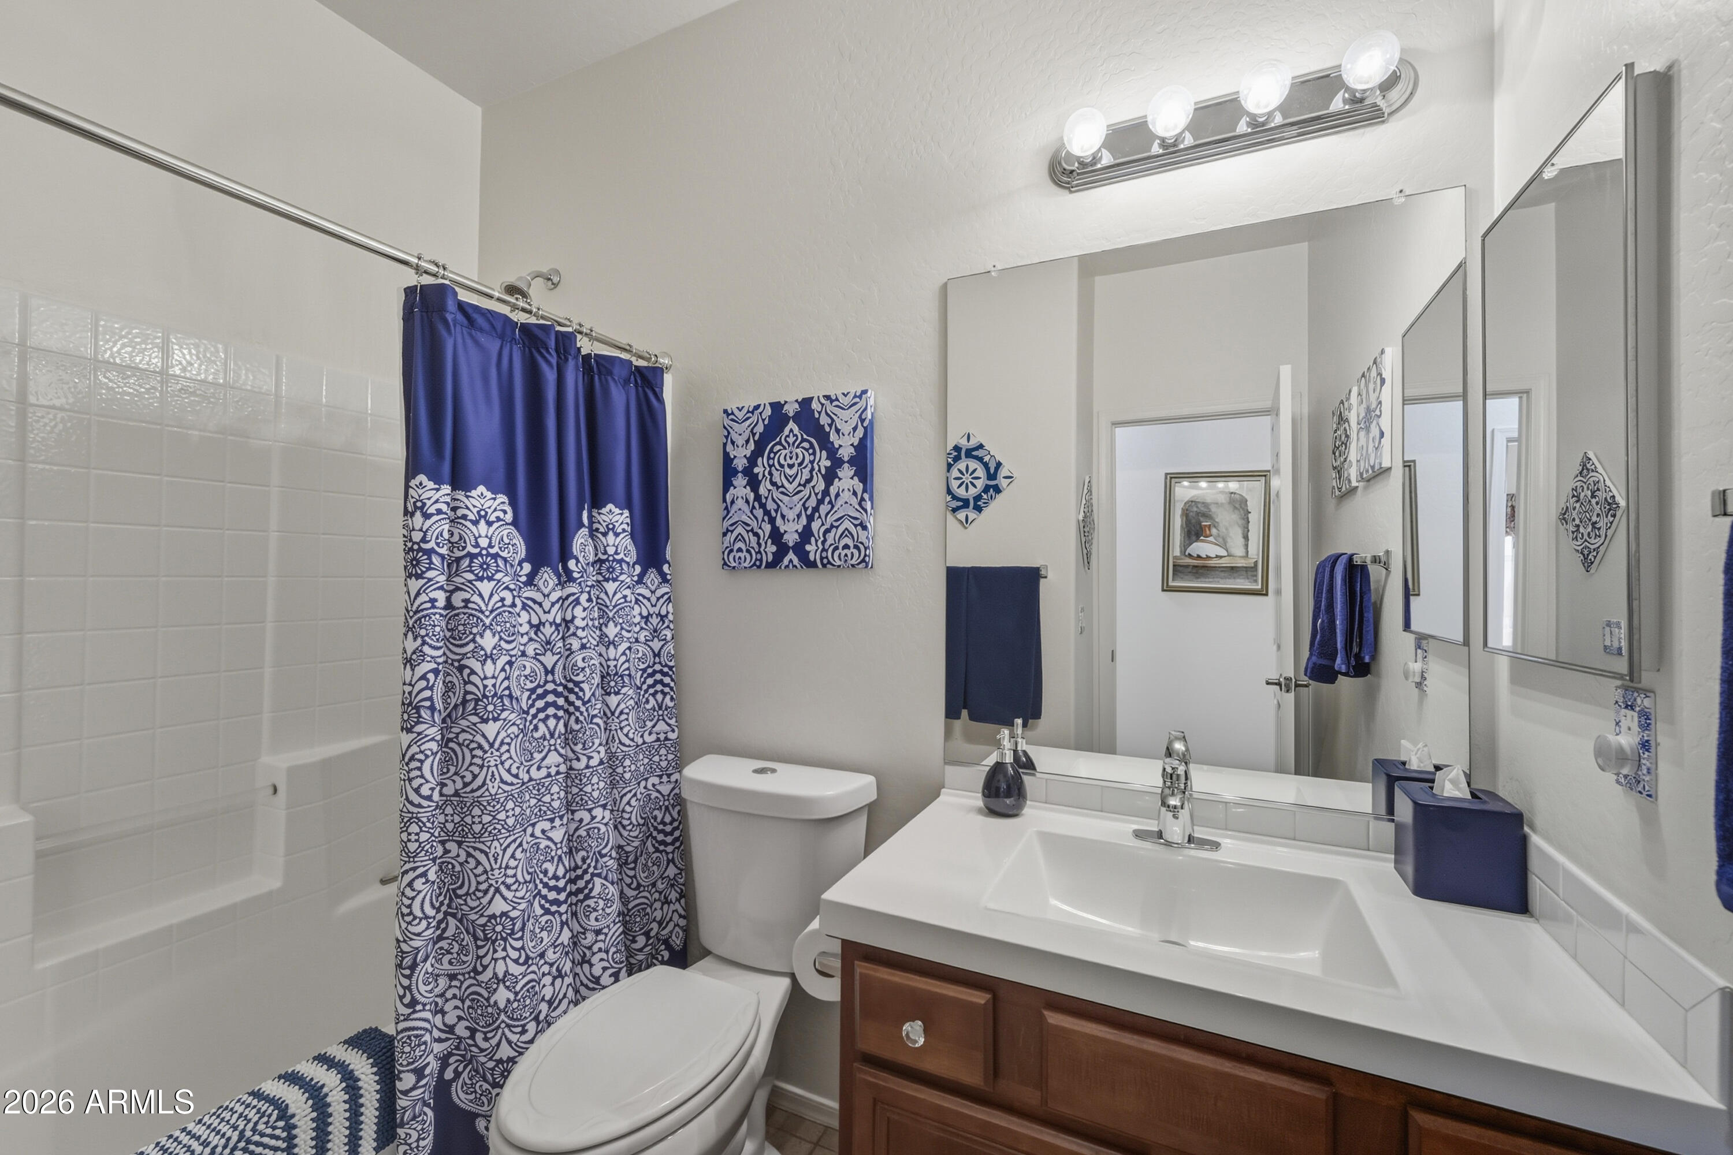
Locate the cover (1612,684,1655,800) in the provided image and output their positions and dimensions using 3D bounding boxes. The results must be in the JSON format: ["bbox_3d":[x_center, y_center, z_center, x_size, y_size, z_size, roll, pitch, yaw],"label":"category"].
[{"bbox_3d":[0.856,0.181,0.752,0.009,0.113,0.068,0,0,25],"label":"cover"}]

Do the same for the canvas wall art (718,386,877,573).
[{"bbox_3d":[-0.176,-0.227,1.666,0.412,0.414,0.033,0,0,25],"label":"canvas wall art"}]

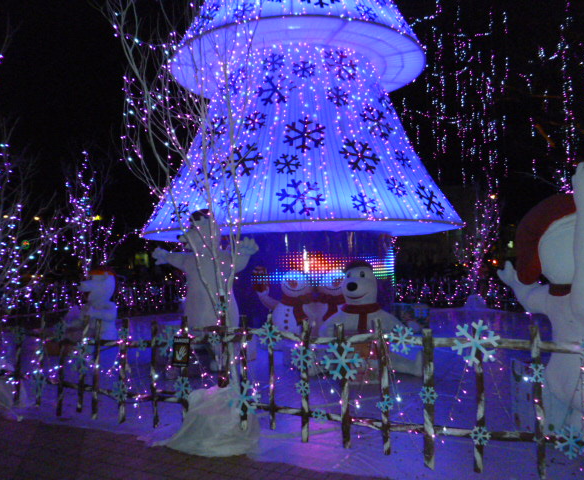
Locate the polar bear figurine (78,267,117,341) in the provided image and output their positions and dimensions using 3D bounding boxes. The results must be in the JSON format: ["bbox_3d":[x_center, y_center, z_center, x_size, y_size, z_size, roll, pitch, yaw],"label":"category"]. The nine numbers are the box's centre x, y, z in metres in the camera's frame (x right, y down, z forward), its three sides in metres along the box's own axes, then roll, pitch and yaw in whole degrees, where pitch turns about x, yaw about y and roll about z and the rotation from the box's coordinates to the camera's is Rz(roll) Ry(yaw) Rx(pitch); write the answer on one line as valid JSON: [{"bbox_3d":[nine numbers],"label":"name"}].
[{"bbox_3d":[-3.585,1.203,9.350,1.000,1.380,1.200,-2,-1,-18],"label":"polar bear figurine"}]

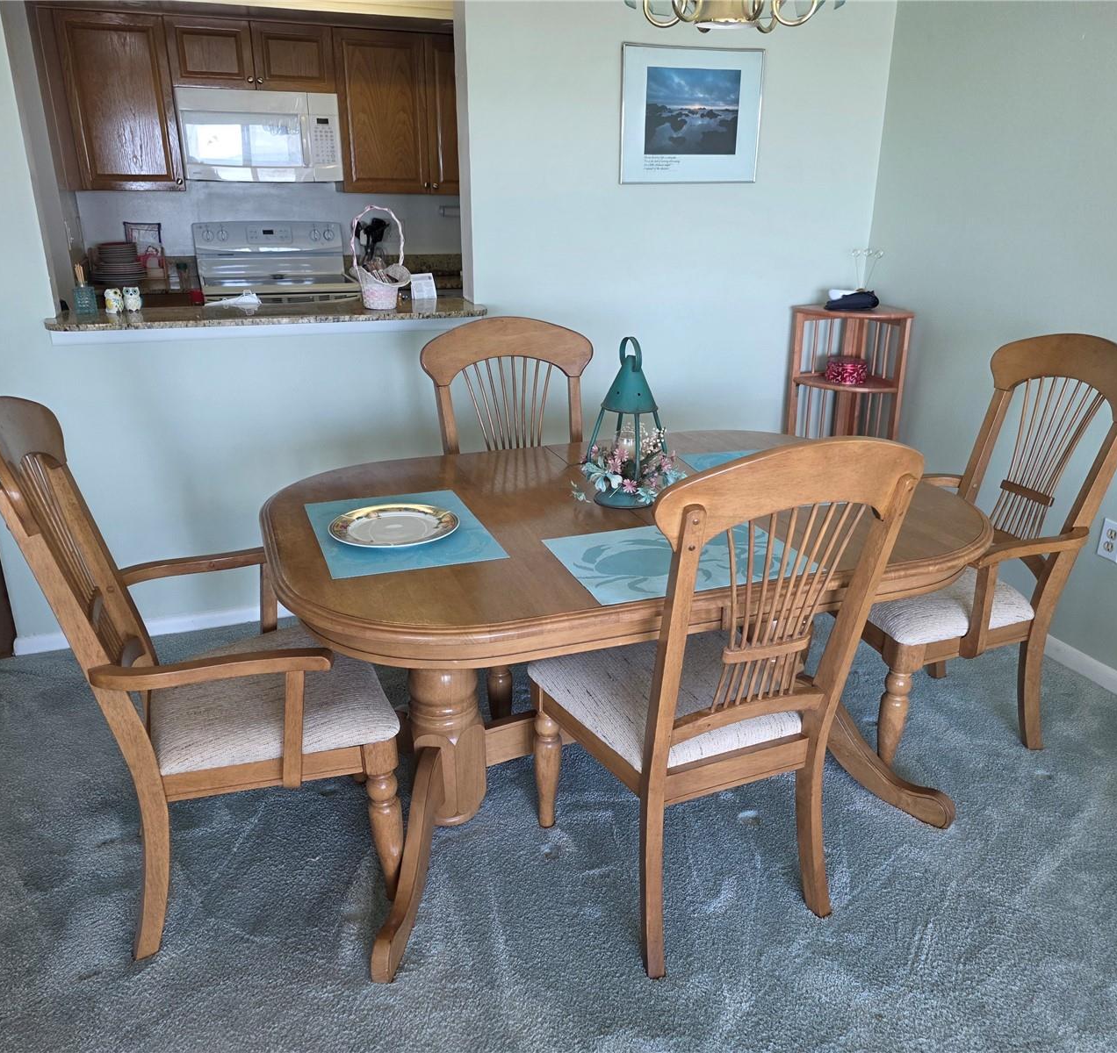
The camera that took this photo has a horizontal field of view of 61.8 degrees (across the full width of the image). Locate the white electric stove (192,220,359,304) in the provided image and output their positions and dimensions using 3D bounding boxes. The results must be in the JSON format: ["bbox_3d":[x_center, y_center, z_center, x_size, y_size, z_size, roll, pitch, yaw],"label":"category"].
[{"bbox_3d":[-1.460,-0.965,4.973,0.762,1.210,0.660,-7,21,-19],"label":"white electric stove"}]

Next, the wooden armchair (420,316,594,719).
[{"bbox_3d":[-0.039,0.045,2.433,0.495,1.075,0.630,-7,21,-19],"label":"wooden armchair"}]

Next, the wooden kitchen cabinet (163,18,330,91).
[{"bbox_3d":[-1.523,-2.312,4.631,0.760,0.300,0.325,-7,21,-19],"label":"wooden kitchen cabinet"}]

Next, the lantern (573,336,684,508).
[{"bbox_3d":[0.161,-0.233,2.069,0.213,0.361,0.200,-7,21,-19],"label":"lantern"}]

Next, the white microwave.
[{"bbox_3d":[-1.513,-1.972,4.738,0.758,0.409,0.370,-7,21,-19],"label":"white microwave"}]

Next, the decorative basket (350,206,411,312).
[{"bbox_3d":[-0.566,-0.859,2.972,0.162,0.307,0.165,-7,21,-19],"label":"decorative basket"}]

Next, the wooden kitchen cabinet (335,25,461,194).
[{"bbox_3d":[-0.779,-2.186,4.966,0.822,0.759,0.325,-7,21,-19],"label":"wooden kitchen cabinet"}]

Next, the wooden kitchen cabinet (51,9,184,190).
[{"bbox_3d":[-2.111,-2.025,4.506,0.491,0.759,0.325,-7,21,-19],"label":"wooden kitchen cabinet"}]

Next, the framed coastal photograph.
[{"bbox_3d":[0.457,-1.387,3.159,0.520,0.426,0.027,-7,21,-19],"label":"framed coastal photograph"}]

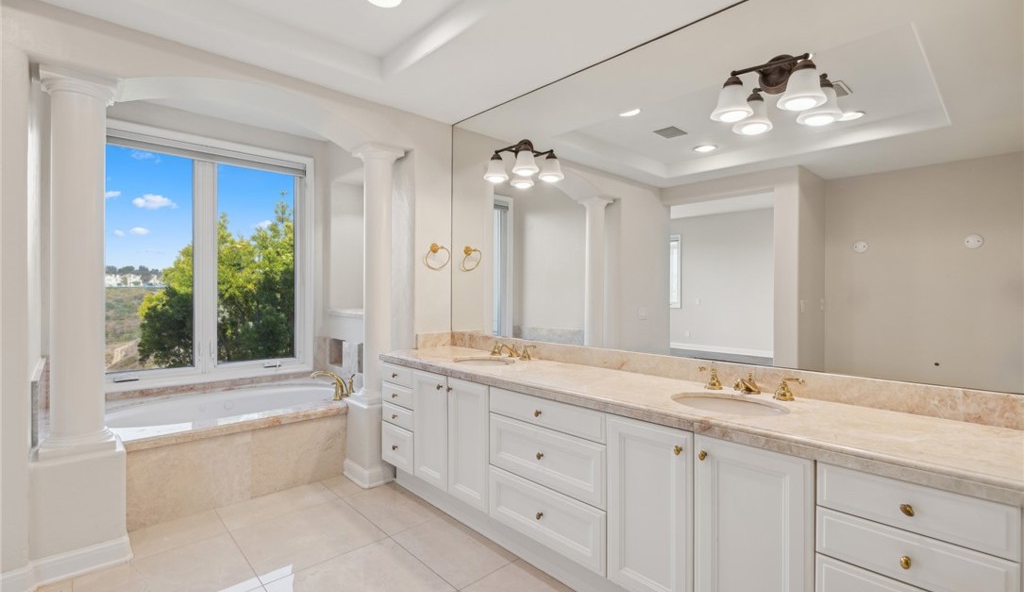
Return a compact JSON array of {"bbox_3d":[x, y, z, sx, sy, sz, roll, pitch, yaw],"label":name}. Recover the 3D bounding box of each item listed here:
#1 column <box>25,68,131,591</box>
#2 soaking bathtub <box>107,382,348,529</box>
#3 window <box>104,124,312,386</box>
[{"bbox_3d":[-1.957,0.116,2.070,0.314,2.177,0.320,0,1,-44],"label":"column"},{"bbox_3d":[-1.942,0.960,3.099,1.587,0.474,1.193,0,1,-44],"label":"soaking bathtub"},{"bbox_3d":[-2.359,-0.277,3.494,1.624,1.876,0.098,0,1,-44],"label":"window"}]

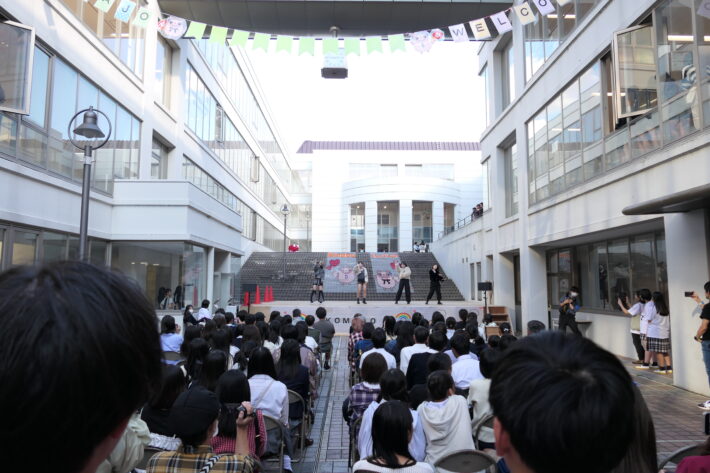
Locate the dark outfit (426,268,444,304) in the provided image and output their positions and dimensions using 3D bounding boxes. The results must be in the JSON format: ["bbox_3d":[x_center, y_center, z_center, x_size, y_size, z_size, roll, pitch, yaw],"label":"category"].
[{"bbox_3d":[3.135,1.955,19.143,0.680,1.380,0.450,2,-6,-21],"label":"dark outfit"}]

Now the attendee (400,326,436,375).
[{"bbox_3d":[0.728,1.659,5.635,0.480,1.285,0.750,0,-6,-1],"label":"attendee"}]

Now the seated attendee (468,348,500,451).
[{"bbox_3d":[1.115,1.530,4.087,0.450,1.232,0.750,0,-6,-1],"label":"seated attendee"}]

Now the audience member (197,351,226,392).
[{"bbox_3d":[-1.101,1.524,4.018,0.450,1.230,0.750,0,-6,-1],"label":"audience member"}]

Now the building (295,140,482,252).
[{"bbox_3d":[3.999,-3.314,54.164,20.384,13.200,12.500,0,-6,-1],"label":"building"}]

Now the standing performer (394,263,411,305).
[{"bbox_3d":[1.869,1.837,19.138,0.660,1.610,0.420,0,-6,2],"label":"standing performer"}]

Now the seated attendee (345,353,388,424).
[{"bbox_3d":[0.110,1.522,4.018,0.480,1.190,0.750,0,-6,-1],"label":"seated attendee"}]

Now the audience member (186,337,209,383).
[{"bbox_3d":[-1.501,1.609,4.858,0.450,1.230,0.750,0,-6,-1],"label":"audience member"}]

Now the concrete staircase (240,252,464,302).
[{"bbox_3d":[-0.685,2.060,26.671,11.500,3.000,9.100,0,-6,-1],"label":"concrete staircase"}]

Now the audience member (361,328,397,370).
[{"bbox_3d":[0.271,1.687,5.913,0.480,1.250,0.750,0,-6,-1],"label":"audience member"}]

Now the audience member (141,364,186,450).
[{"bbox_3d":[-1.215,1.443,3.305,0.480,1.200,0.750,0,-6,2],"label":"audience member"}]

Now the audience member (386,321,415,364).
[{"bbox_3d":[0.643,1.809,6.860,0.460,1.200,0.750,0,-6,-1],"label":"audience member"}]

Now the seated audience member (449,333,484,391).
[{"bbox_3d":[1.162,1.633,5.327,0.500,1.240,0.750,0,-6,2],"label":"seated audience member"}]

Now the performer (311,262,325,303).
[{"bbox_3d":[-1.476,1.809,19.482,0.520,1.640,0.380,0,-6,-1],"label":"performer"}]

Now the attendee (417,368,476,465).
[{"bbox_3d":[0.622,1.503,3.524,0.500,1.130,0.720,0,-6,5],"label":"attendee"}]

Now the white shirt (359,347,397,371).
[{"bbox_3d":[0.273,1.552,5.726,0.460,0.580,0.300,0,-6,-1],"label":"white shirt"}]

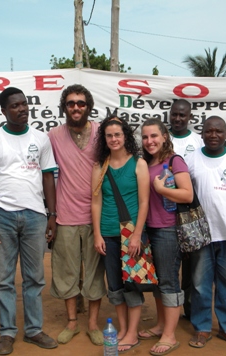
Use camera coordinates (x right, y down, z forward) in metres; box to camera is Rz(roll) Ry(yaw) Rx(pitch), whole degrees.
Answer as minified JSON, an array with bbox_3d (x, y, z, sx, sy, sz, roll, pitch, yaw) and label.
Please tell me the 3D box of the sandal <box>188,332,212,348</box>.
[{"bbox_3d":[0.637,1.151,4.040,0.110,0.085,0.270,2,4,27],"label":"sandal"}]

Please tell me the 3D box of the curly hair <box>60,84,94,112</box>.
[{"bbox_3d":[-0.255,-0.572,4.040,0.240,0.210,0.240,0,4,-3],"label":"curly hair"}]

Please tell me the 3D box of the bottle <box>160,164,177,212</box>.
[{"bbox_3d":[0.379,0.071,3.820,0.085,0.320,0.085,-6,4,0],"label":"bottle"}]

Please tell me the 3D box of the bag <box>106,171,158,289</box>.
[{"bbox_3d":[0.134,0.346,3.850,0.340,0.820,0.180,0,4,-3],"label":"bag"}]

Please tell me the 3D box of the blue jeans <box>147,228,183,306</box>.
[{"bbox_3d":[0.359,0.594,3.950,0.310,0.580,0.280,1,3,30],"label":"blue jeans"}]

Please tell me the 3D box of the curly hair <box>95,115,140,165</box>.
[{"bbox_3d":[0.032,-0.270,3.940,0.320,0.350,0.260,0,2,5],"label":"curly hair"}]

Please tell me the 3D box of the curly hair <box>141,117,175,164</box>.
[{"bbox_3d":[0.313,-0.264,3.950,0.240,0.340,0.240,1,2,18],"label":"curly hair"}]

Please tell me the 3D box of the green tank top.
[{"bbox_3d":[0.045,0.126,3.920,0.300,0.570,0.230,0,2,7],"label":"green tank top"}]

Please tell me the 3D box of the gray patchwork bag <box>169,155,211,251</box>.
[{"bbox_3d":[0.555,0.180,3.970,0.310,0.690,0.140,-1,3,-24],"label":"gray patchwork bag"}]

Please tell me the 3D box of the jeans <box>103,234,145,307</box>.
[{"bbox_3d":[0.077,0.610,3.940,0.300,0.550,0.250,1,2,13],"label":"jeans"}]

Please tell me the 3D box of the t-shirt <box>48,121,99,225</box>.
[{"bbox_3d":[-0.278,-0.040,4.050,0.430,0.720,0.260,0,4,-3],"label":"t-shirt"}]

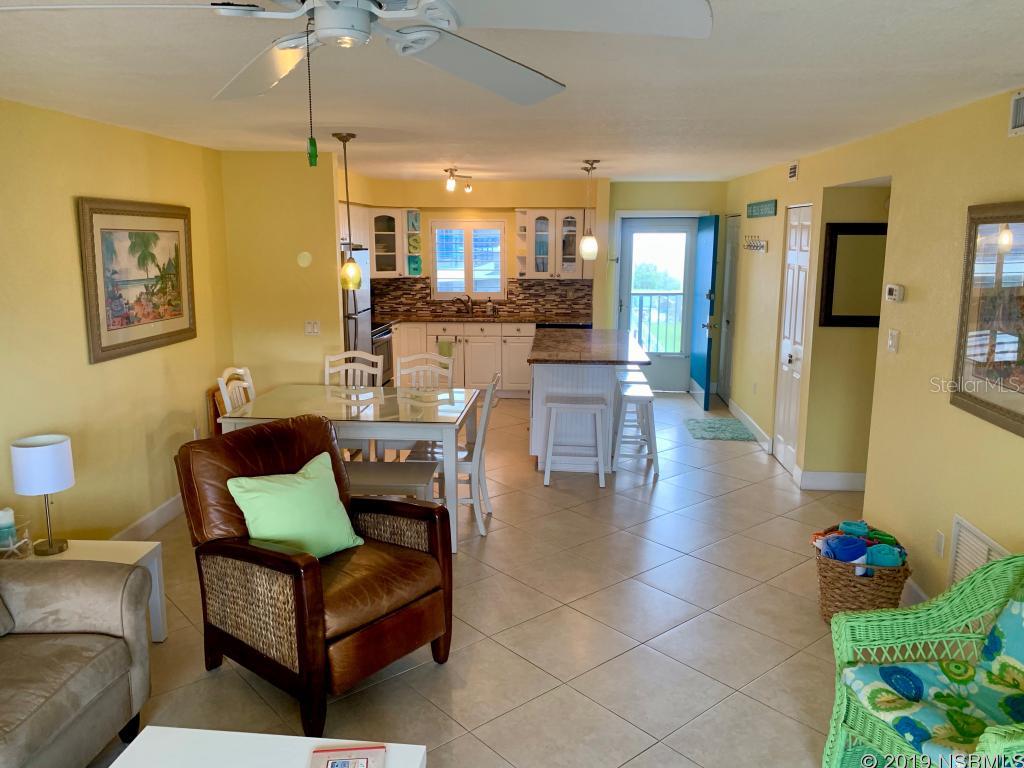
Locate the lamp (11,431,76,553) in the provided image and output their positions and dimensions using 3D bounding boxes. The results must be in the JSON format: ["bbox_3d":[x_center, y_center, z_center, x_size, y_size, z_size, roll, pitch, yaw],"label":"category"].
[{"bbox_3d":[-2.013,0.480,3.313,0.225,0.493,0.225,1,11,4],"label":"lamp"}]

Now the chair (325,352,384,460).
[{"bbox_3d":[-1.165,0.293,5.451,0.450,0.995,0.550,1,11,5],"label":"chair"}]

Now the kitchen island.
[{"bbox_3d":[0.645,0.085,6.848,0.925,0.909,2.106,1,11,4],"label":"kitchen island"}]

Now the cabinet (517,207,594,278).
[{"bbox_3d":[0.510,-1.577,8.706,0.850,0.765,0.340,1,10,4],"label":"cabinet"}]

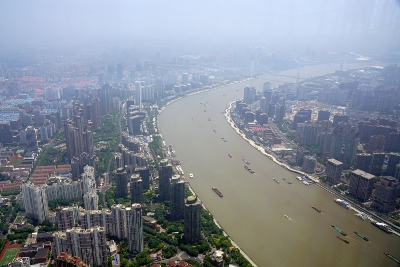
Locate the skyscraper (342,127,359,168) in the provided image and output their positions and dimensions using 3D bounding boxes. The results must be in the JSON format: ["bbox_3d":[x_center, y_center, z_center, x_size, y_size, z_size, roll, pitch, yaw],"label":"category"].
[{"bbox_3d":[558.030,52.170,1236.030,34.000,157.000,30.000,3,19,4],"label":"skyscraper"}]

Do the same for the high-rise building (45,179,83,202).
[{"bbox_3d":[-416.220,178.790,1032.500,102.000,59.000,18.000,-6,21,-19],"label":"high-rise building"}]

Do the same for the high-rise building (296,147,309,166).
[{"bbox_3d":[391.280,89.610,1267.940,22.490,67.290,37.490,-8,19,-23],"label":"high-rise building"}]

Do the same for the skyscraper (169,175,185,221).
[{"bbox_3d":[-62.160,181.640,922.160,36.000,135.000,32.000,-4,20,-13],"label":"skyscraper"}]

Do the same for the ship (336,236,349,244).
[{"bbox_3d":[352.510,263.930,824.670,6.500,5.500,32.000,-11,23,-34],"label":"ship"}]

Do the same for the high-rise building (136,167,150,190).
[{"bbox_3d":[-185.100,147.300,1080.710,42.960,69.730,25.770,-3,18,-10],"label":"high-rise building"}]

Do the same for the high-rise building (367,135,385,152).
[{"bbox_3d":[745.010,48.750,1412.440,52.000,78.000,22.000,4,20,9],"label":"high-rise building"}]

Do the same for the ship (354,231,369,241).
[{"bbox_3d":[406.630,257.450,838.690,8.500,5.000,42.000,-9,20,-26],"label":"ship"}]

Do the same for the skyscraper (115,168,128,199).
[{"bbox_3d":[-243.420,150.760,1033.130,29.720,91.730,29.720,-8,19,-24],"label":"skyscraper"}]

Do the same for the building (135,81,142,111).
[{"bbox_3d":[-396.060,-250.580,2160.000,29.720,180.310,29.720,2,18,8],"label":"building"}]

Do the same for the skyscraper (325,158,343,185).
[{"bbox_3d":[457.250,129.980,1133.860,24.540,70.840,47.830,-7,19,-22],"label":"skyscraper"}]

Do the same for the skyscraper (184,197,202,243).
[{"bbox_3d":[-16.620,206.250,817.370,31.260,115.480,31.260,-8,19,-25],"label":"skyscraper"}]

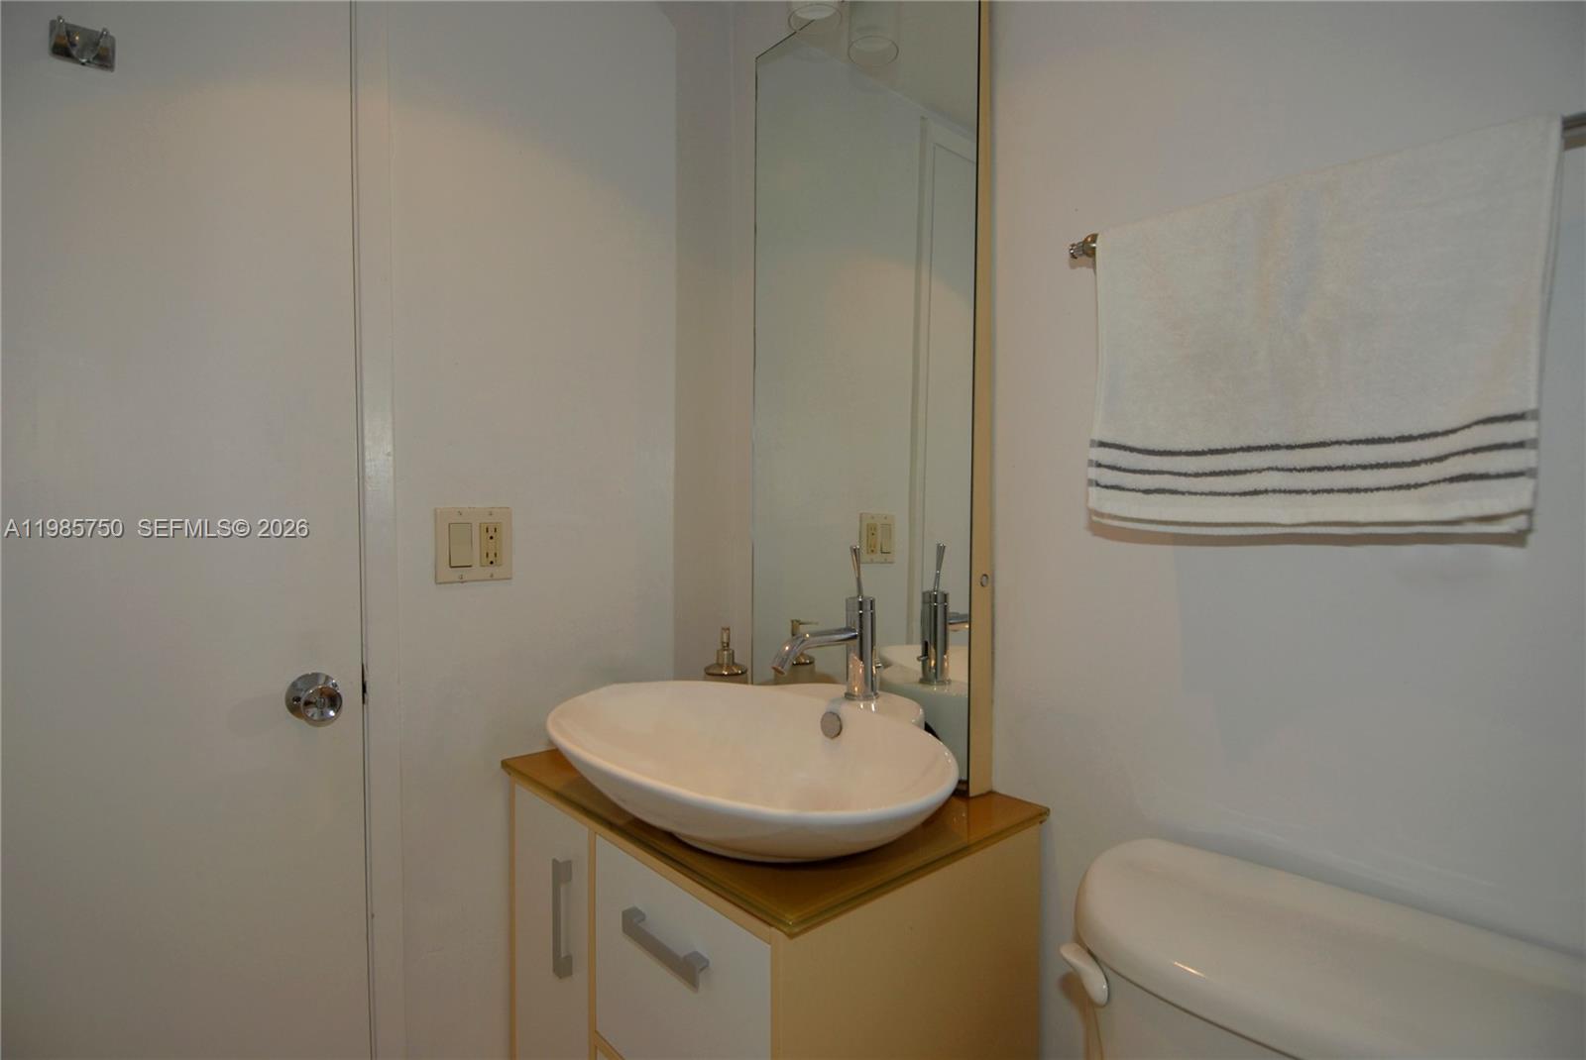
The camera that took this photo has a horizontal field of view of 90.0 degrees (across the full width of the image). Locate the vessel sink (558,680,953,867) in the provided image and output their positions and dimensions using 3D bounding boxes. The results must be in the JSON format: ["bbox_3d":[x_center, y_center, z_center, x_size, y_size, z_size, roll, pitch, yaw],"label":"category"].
[{"bbox_3d":[-0.039,0.308,1.027,0.458,0.134,0.632,-2,2,-43],"label":"vessel sink"}]

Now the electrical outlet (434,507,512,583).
[{"bbox_3d":[-0.492,0.023,1.230,0.117,0.114,0.010,-2,2,-43],"label":"electrical outlet"}]

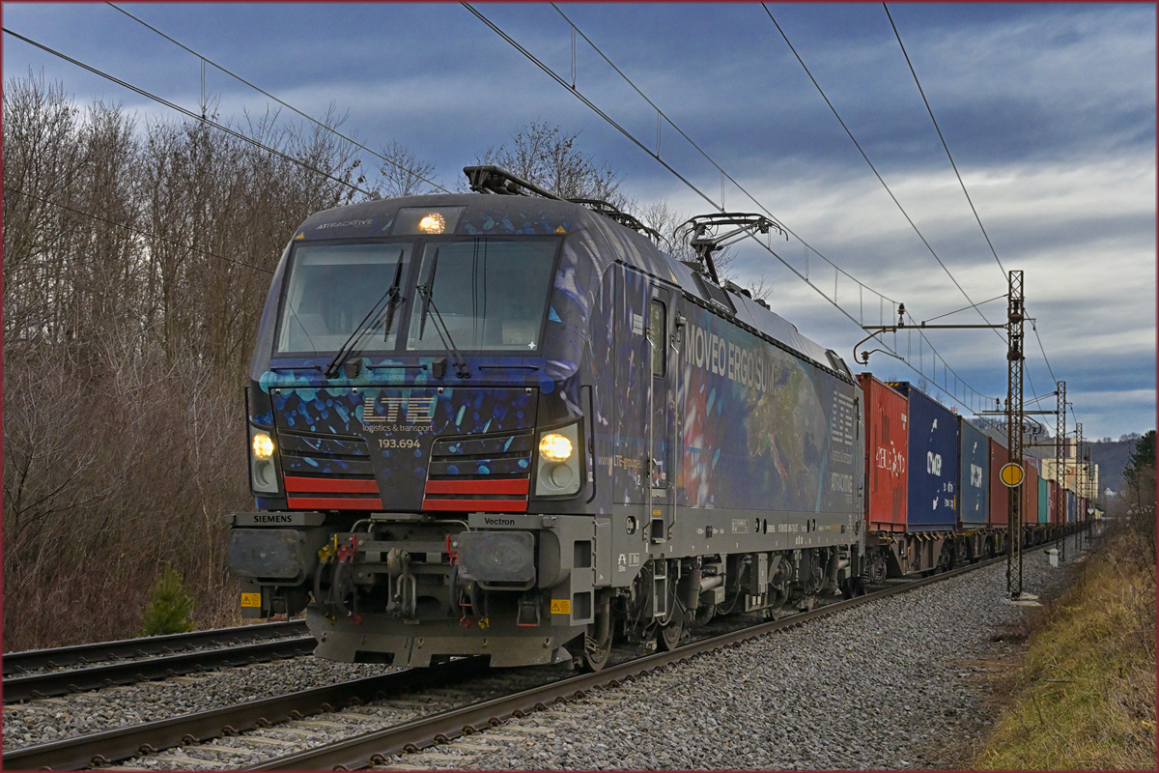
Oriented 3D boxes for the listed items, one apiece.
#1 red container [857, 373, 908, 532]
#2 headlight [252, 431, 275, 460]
[{"bbox_3d":[4.503,1.338,35.436,2.438,2.591,6.058,0,-4,15],"label":"red container"},{"bbox_3d":[-2.422,0.460,14.835,0.180,0.210,0.110,0,-4,15],"label":"headlight"}]

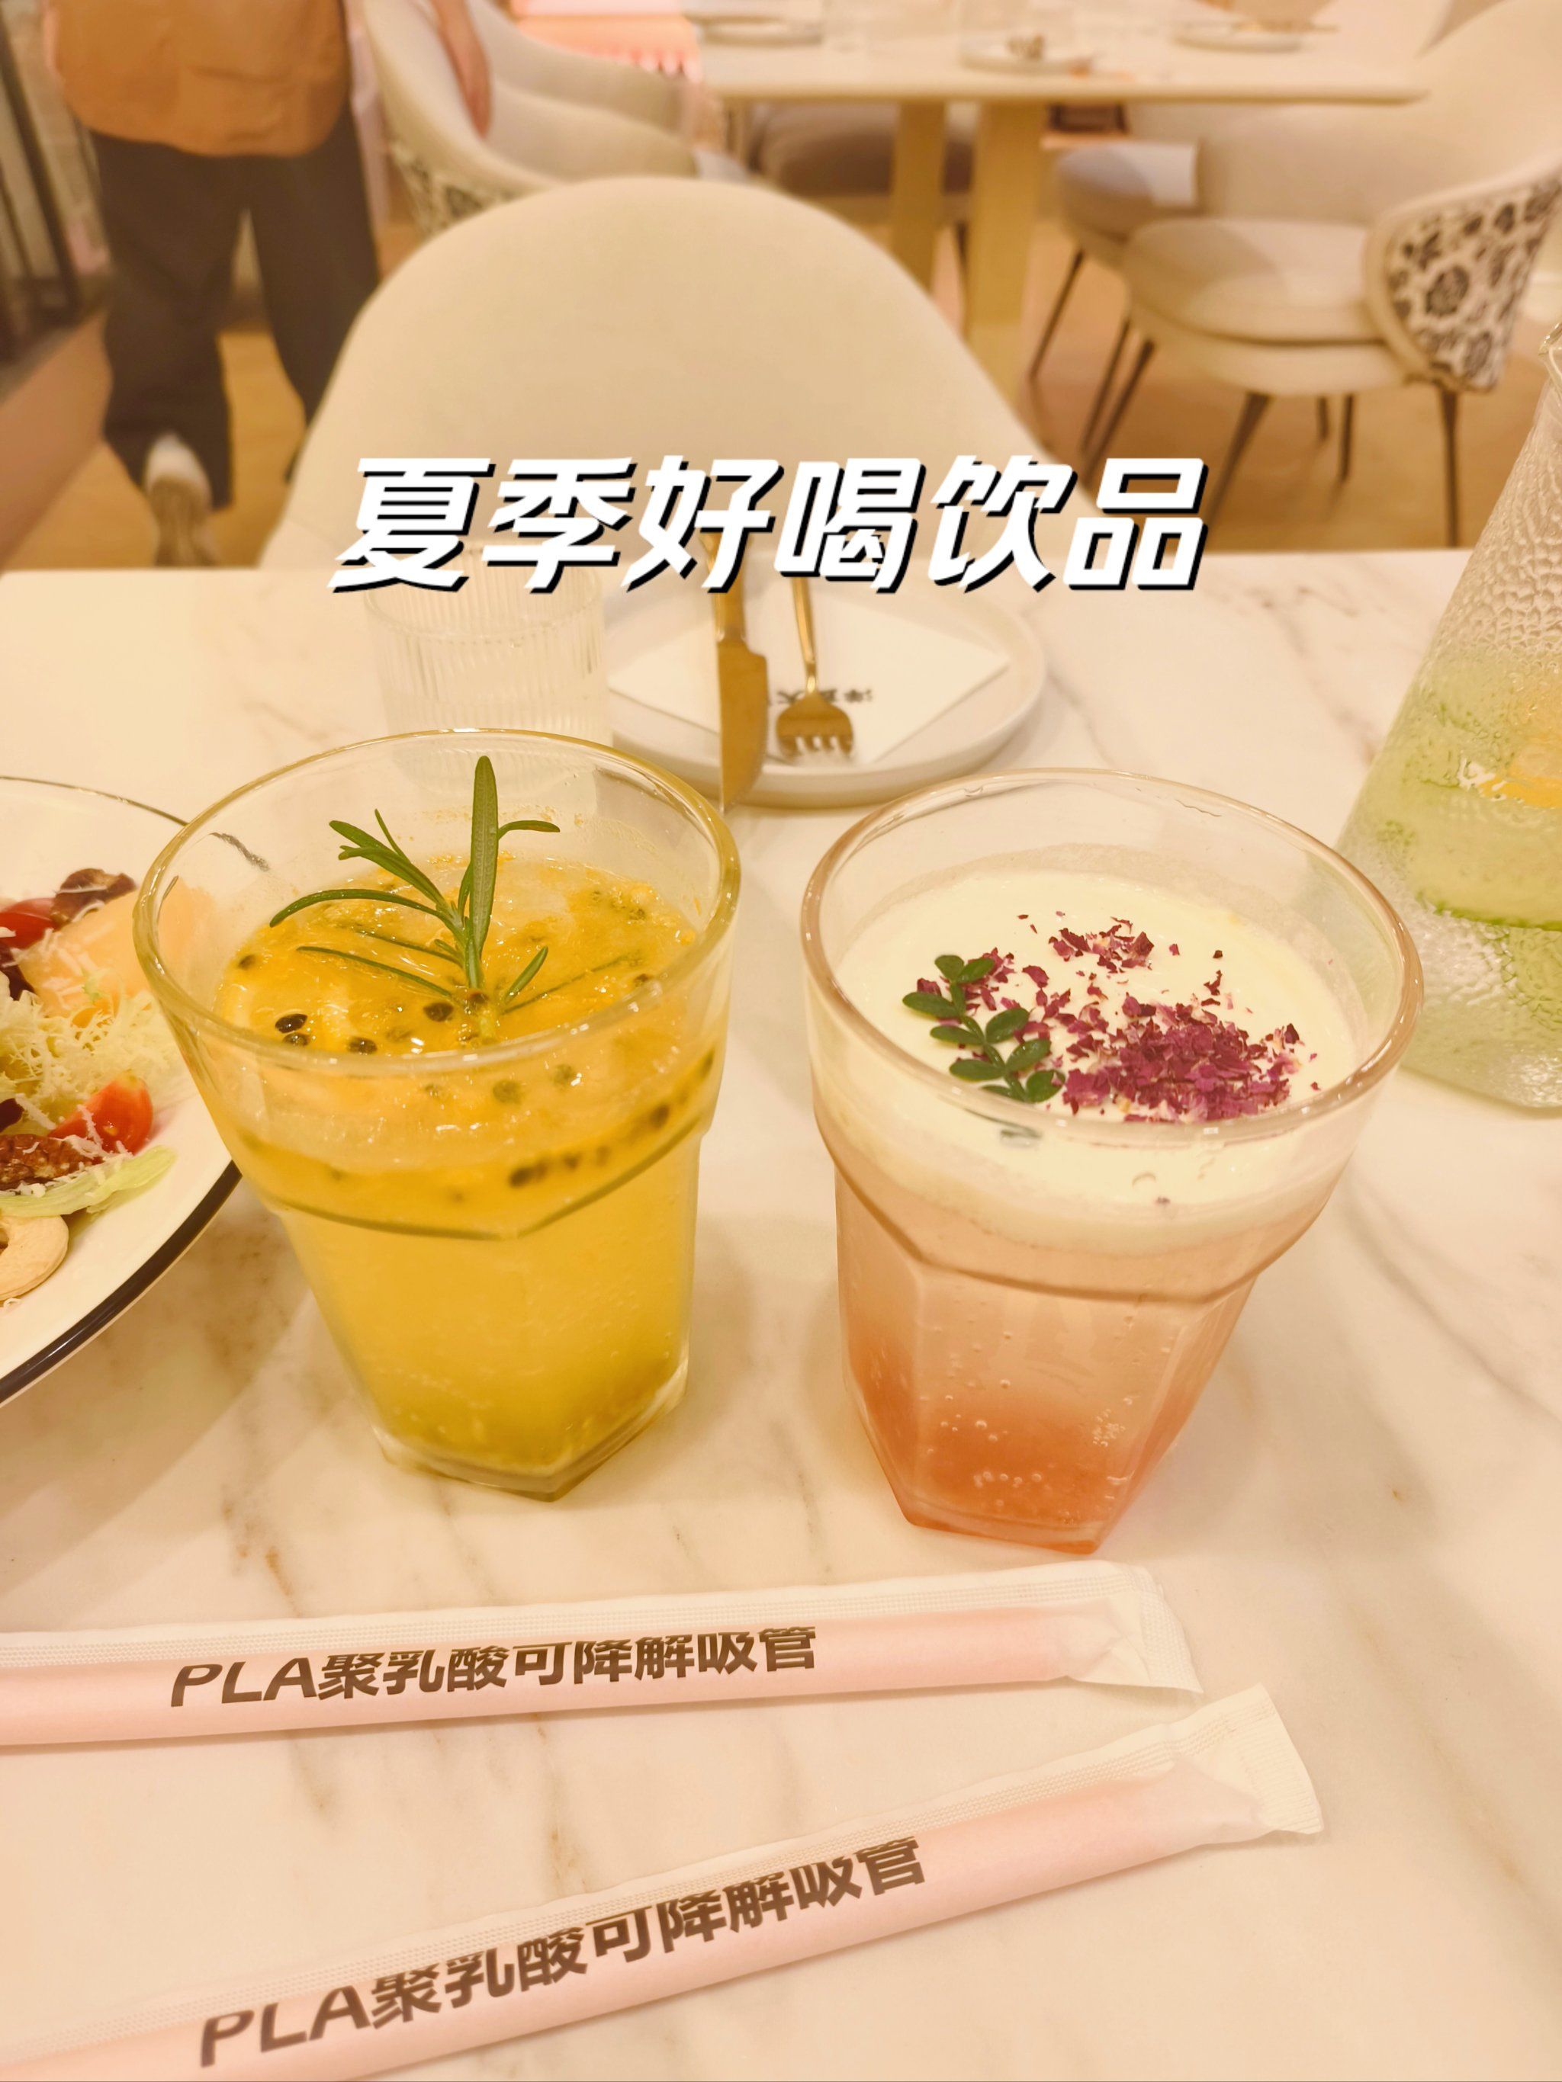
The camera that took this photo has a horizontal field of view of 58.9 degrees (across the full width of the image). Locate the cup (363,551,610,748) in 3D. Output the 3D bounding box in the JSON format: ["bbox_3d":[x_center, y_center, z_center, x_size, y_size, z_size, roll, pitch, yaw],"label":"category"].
[{"bbox_3d":[-0.084,-0.095,0.415,0.065,0.084,0.065,1,42,-1],"label":"cup"}]

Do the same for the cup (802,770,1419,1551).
[{"bbox_3d":[0.046,0.028,0.240,0.087,0.121,0.087,1,41,-1],"label":"cup"}]

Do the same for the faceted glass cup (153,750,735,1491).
[{"bbox_3d":[-0.051,0.021,0.246,0.087,0.121,0.087,1,41,-1],"label":"faceted glass cup"}]

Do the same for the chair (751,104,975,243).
[{"bbox_3d":[0.170,-2.094,3.282,0.620,0.800,0.570,-4,42,-6],"label":"chair"}]

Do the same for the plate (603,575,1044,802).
[{"bbox_3d":[0.010,-0.136,0.511,0.172,0.019,0.172,1,42,-1],"label":"plate"}]

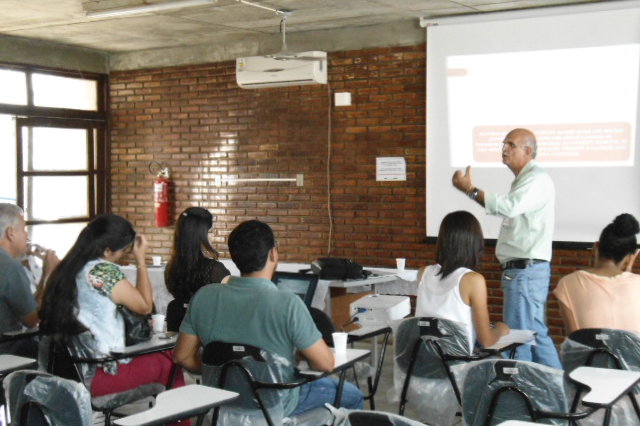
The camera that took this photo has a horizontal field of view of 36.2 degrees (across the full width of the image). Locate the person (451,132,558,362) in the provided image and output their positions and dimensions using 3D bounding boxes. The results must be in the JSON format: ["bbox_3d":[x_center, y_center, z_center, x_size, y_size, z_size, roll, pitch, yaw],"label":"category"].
[{"bbox_3d":[1.000,0.412,5.280,0.620,1.735,0.550,0,2,12],"label":"person"}]

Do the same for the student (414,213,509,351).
[{"bbox_3d":[0.730,0.642,4.620,0.480,1.310,0.780,1,2,34],"label":"student"}]

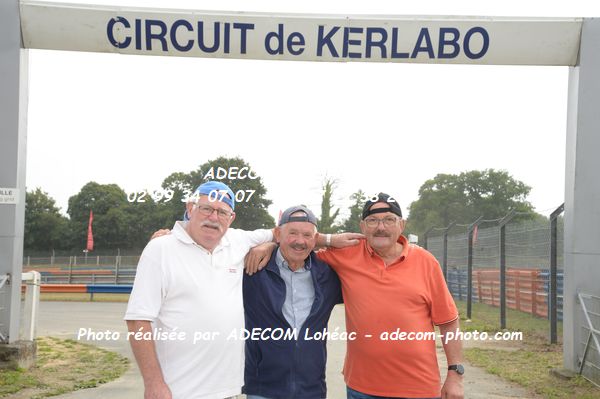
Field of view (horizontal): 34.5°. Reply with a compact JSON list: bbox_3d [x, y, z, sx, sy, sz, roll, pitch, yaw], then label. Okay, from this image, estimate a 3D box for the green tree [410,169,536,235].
[{"bbox_3d":[21.920,2.150,122.000,16.200,12.200,15.000,1,-3,0],"label":"green tree"}]

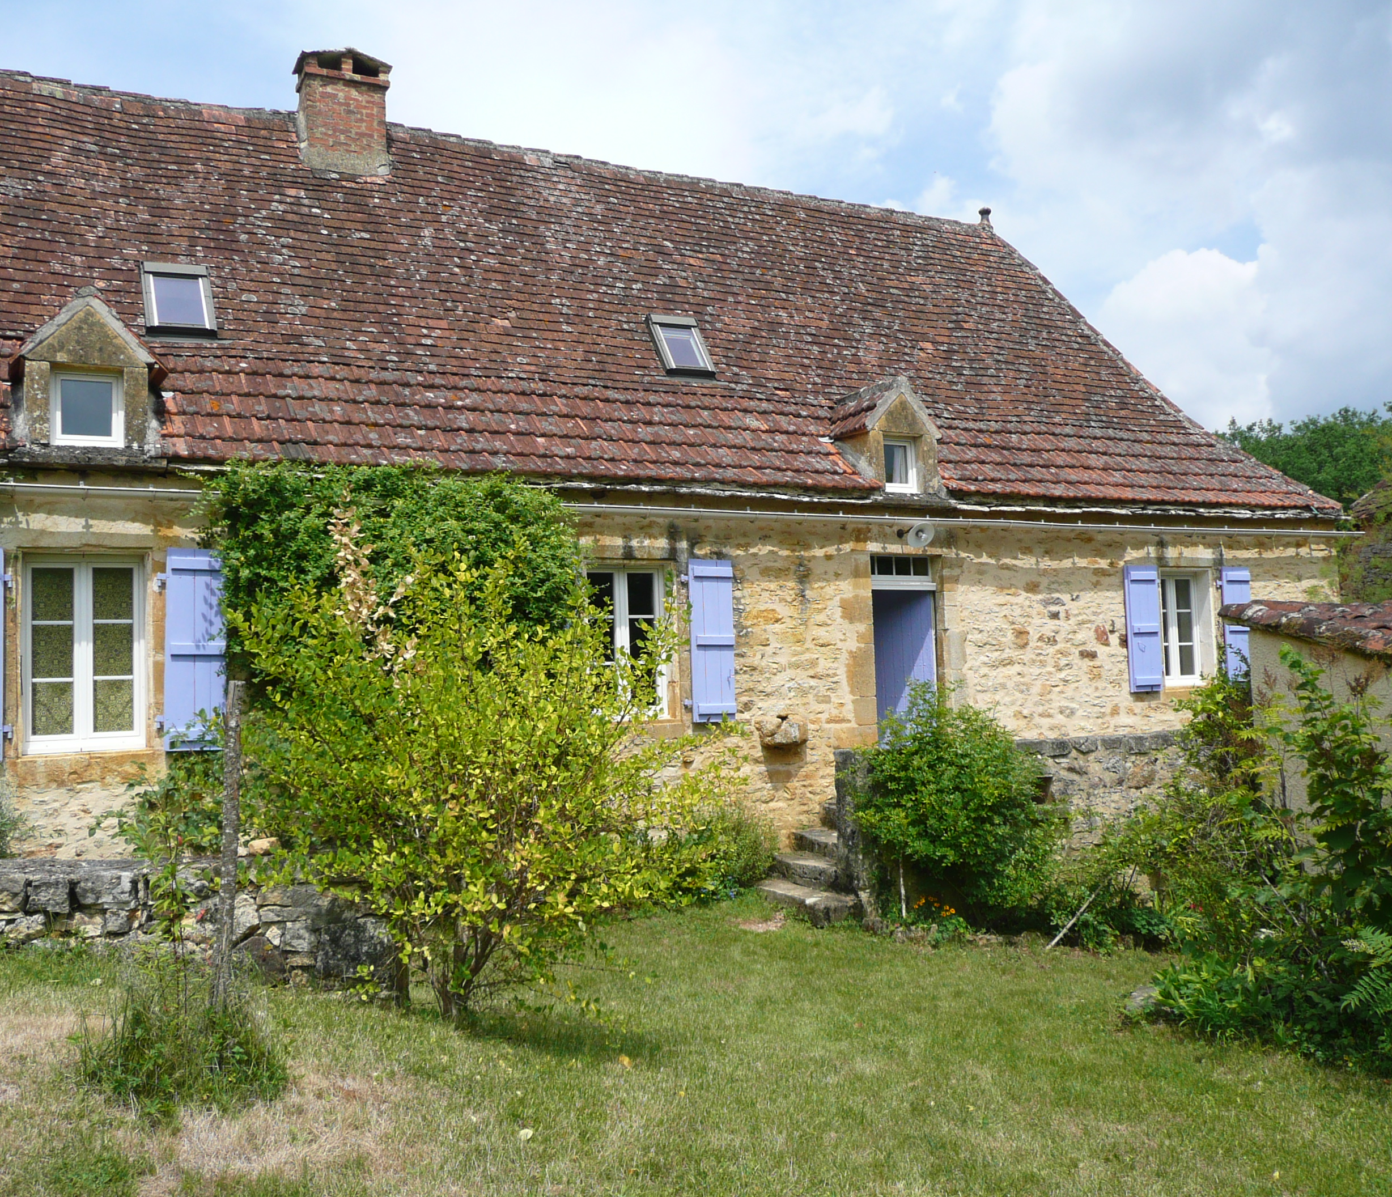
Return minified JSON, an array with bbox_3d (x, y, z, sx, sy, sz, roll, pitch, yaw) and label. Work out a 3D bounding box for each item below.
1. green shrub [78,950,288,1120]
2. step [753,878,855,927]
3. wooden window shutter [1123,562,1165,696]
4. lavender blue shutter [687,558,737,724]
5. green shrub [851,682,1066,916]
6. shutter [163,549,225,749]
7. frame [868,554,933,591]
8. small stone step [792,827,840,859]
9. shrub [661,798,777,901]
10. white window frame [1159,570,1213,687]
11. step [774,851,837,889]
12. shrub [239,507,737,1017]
[{"bbox_3d":[-2.027,1.722,5.100,0.760,0.500,0.650,-2,-3,0],"label":"green shrub"},{"bbox_3d":[0.873,2.524,10.692,0.360,0.170,1.080,0,-3,-31],"label":"step"},{"bbox_3d":[4.803,0.321,13.853,0.460,1.360,0.050,0,-3,-31],"label":"wooden window shutter"},{"bbox_3d":[0.148,0.371,11.379,0.420,1.429,0.060,0,-4,-27],"label":"lavender blue shutter"},{"bbox_3d":[2.016,1.557,9.918,1.450,1.750,1.300,0,-3,-31],"label":"green shrub"},{"bbox_3d":[-3.642,0.372,9.418,0.408,1.464,0.060,0,-4,-27],"label":"shutter"},{"bbox_3d":[1.995,-0.255,12.621,0.860,0.350,0.100,0,-4,-27],"label":"frame"},{"bbox_3d":[1.199,2.183,11.397,0.310,0.190,0.800,0,-4,-27],"label":"small stone step"},{"bbox_3d":[0.176,2.028,10.419,0.880,0.780,0.650,0,-3,-31],"label":"shrub"},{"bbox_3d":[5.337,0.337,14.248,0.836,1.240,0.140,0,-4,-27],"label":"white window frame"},{"bbox_3d":[0.957,2.324,10.898,0.260,0.200,0.860,0,-3,-31],"label":"step"},{"bbox_3d":[-1.142,0.881,7.100,2.650,2.780,2.400,-1,-4,-9],"label":"shrub"}]

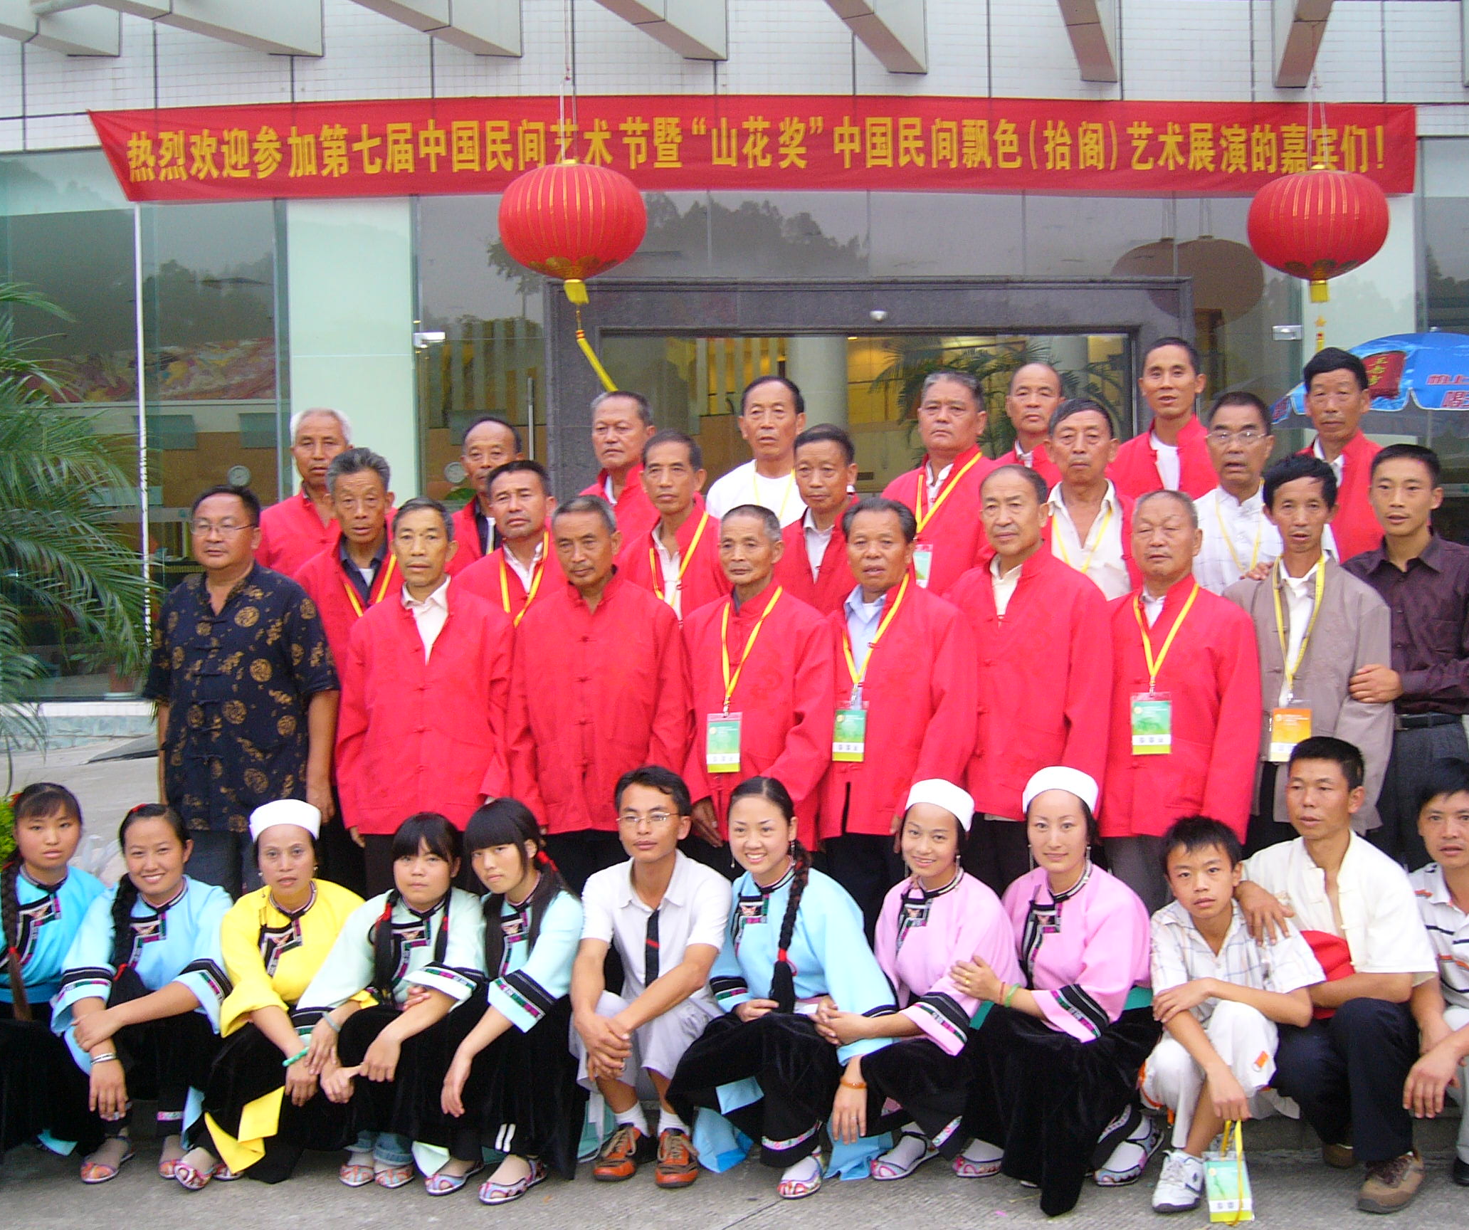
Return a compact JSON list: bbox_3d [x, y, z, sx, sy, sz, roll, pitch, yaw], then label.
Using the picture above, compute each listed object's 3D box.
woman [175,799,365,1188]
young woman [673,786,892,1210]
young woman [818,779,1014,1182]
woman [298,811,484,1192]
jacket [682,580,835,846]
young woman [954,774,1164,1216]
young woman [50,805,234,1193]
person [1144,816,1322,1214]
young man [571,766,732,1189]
[{"bbox_3d":[-1.213,0.962,4.740,0.500,0.957,0.600,-1,1,-6],"label":"woman"},{"bbox_3d":[0.133,0.898,4.463,0.500,0.980,0.630,-1,0,18],"label":"young woman"},{"bbox_3d":[0.484,0.890,4.623,0.470,0.936,0.600,-1,0,24],"label":"young woman"},{"bbox_3d":[-0.878,0.946,4.643,0.460,0.878,0.600,-1,0,2],"label":"woman"},{"bbox_3d":[0.072,0.268,4.852,0.430,0.720,0.270,-1,0,18],"label":"jacket"},{"bbox_3d":[0.799,0.884,4.423,0.500,1.010,0.640,-1,0,24],"label":"young woman"},{"bbox_3d":[-1.534,0.947,4.723,0.460,0.902,0.600,-1,0,-3],"label":"young woman"},{"bbox_3d":[1.222,0.939,4.420,0.430,0.909,0.560,-1,1,26],"label":"person"},{"bbox_3d":[-0.211,0.903,4.660,0.450,1.033,0.590,-1,1,8],"label":"young man"}]

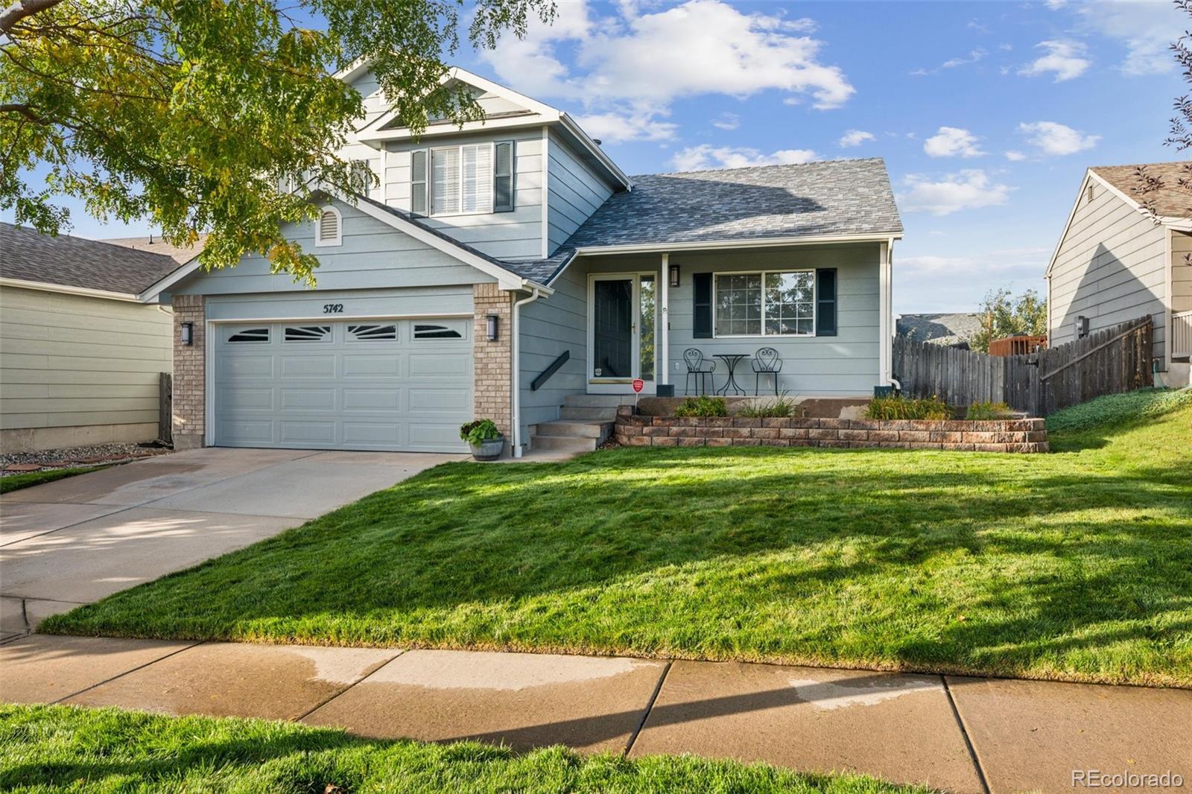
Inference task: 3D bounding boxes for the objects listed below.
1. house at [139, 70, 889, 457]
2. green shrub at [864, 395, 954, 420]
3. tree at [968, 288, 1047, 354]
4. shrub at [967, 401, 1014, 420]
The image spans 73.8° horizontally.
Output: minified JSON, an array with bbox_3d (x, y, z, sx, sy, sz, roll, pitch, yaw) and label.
[{"bbox_3d":[-0.017,-2.820,17.952,12.430,7.250,12.950,0,0,17],"label":"house"},{"bbox_3d":[4.799,0.153,12.164,1.280,0.430,0.750,0,0,17],"label":"green shrub"},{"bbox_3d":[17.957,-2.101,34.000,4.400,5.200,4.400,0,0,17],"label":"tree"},{"bbox_3d":[5.894,0.203,11.813,0.680,0.320,0.600,0,0,17],"label":"shrub"}]

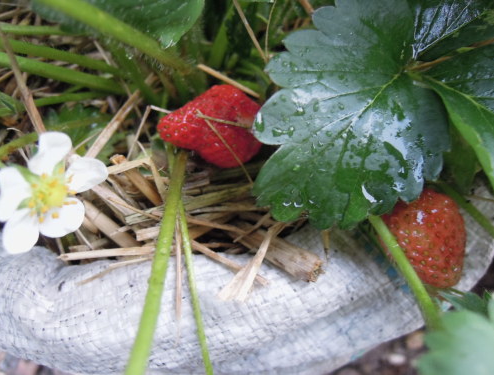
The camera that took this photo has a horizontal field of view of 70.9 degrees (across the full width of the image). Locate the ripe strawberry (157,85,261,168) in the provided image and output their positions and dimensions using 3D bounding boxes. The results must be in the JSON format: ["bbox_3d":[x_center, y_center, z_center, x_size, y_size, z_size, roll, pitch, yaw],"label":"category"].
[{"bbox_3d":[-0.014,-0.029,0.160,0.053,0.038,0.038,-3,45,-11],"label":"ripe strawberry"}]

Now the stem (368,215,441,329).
[{"bbox_3d":[0.056,0.029,0.128,0.005,0.005,0.045,-23,64,0],"label":"stem"}]

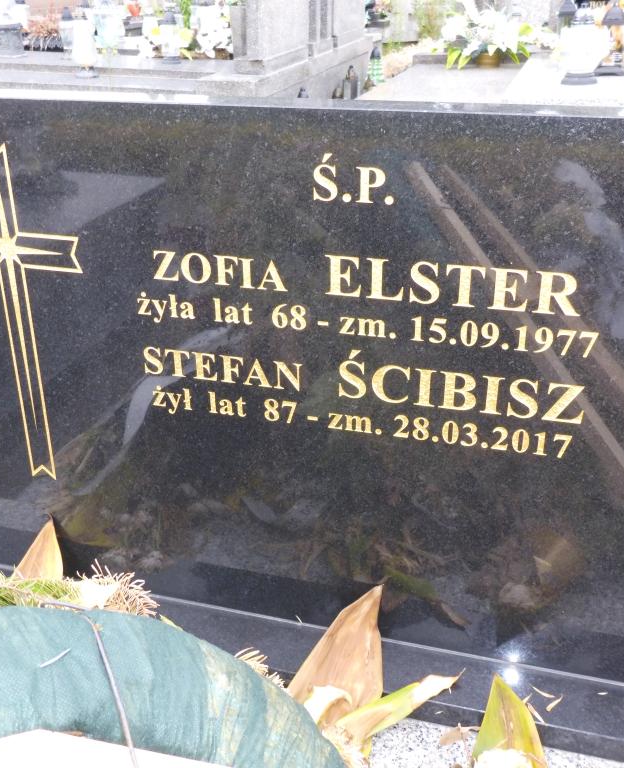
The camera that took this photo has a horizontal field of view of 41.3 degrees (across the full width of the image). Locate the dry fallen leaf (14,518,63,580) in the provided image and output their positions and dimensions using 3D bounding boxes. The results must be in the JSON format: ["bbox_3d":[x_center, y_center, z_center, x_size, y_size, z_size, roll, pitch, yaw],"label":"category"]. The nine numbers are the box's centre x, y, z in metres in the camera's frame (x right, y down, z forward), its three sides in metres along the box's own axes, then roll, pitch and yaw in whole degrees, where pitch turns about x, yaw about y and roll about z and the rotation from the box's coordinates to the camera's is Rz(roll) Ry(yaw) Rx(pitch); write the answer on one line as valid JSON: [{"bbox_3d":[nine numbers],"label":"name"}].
[{"bbox_3d":[-0.399,0.251,1.227,0.082,0.128,0.022,14,12,12],"label":"dry fallen leaf"}]

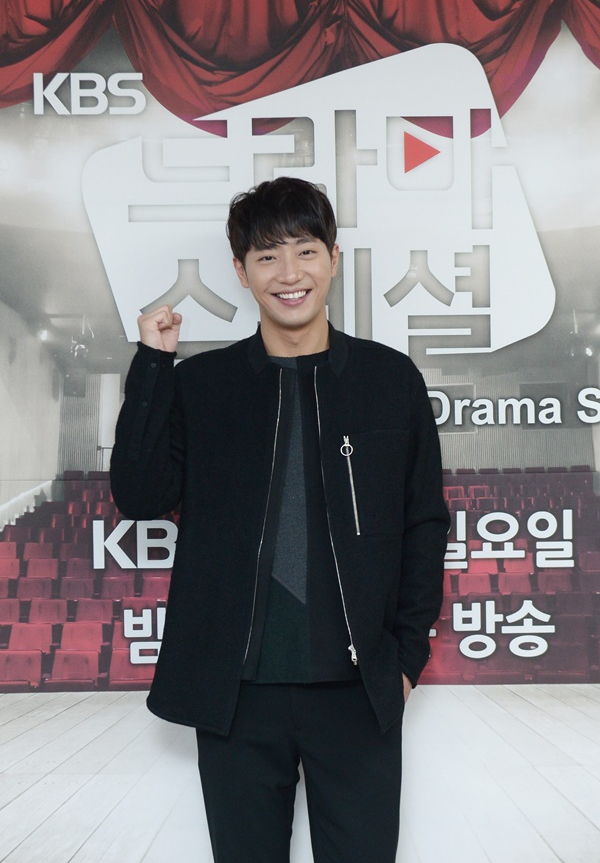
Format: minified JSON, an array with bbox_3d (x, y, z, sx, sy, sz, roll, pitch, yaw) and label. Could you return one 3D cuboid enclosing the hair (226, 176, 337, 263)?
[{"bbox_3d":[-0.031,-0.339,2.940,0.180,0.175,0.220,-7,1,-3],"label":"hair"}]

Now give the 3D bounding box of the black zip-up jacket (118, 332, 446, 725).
[{"bbox_3d":[-0.034,0.163,2.900,0.560,0.690,0.350,0,1,-3],"label":"black zip-up jacket"}]

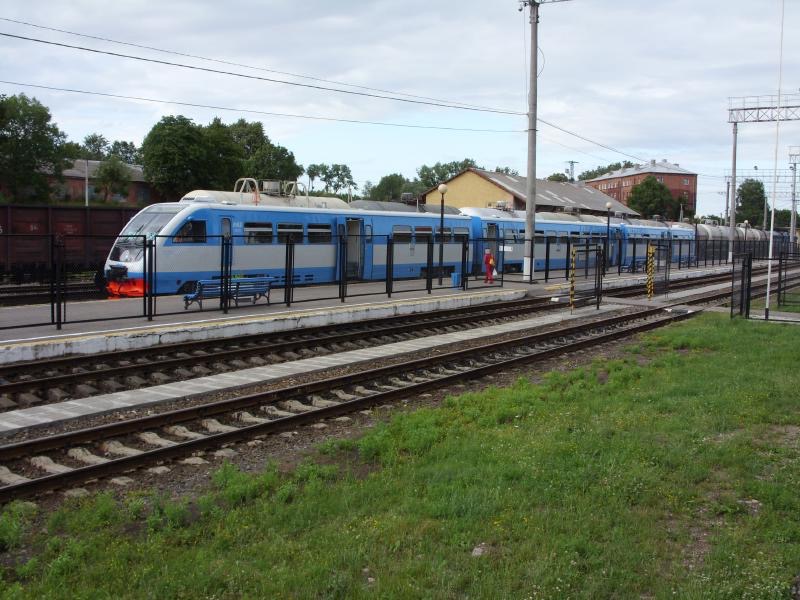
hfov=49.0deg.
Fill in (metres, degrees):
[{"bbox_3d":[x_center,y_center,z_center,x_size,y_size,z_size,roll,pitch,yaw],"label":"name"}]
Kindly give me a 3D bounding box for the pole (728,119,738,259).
[{"bbox_3d":[32.260,-10.405,85.000,0.450,13.500,0.450,4,5,33],"label":"pole"}]

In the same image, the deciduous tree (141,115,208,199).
[{"bbox_3d":[-19.125,-9.475,74.488,6.030,12.350,6.000,1,5,0],"label":"deciduous tree"}]

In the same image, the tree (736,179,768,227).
[{"bbox_3d":[72.100,-17.405,180.594,6.960,15.050,6.500,1,5,0],"label":"tree"}]

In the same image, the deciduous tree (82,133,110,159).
[{"bbox_3d":[-36.546,-13.081,105.551,4.110,13.940,4.000,1,5,0],"label":"deciduous tree"}]

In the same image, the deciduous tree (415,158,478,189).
[{"bbox_3d":[7.477,-15.053,138.569,10.060,14.410,8.500,1,5,0],"label":"deciduous tree"}]

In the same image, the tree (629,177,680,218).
[{"bbox_3d":[48.352,-16.527,168.563,10.330,14.250,9.500,1,5,0],"label":"tree"}]

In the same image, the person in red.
[{"bbox_3d":[4.206,-1.587,41.600,0.550,1.690,0.420,2,5,9],"label":"person in red"}]

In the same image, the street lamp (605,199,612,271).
[{"bbox_3d":[13.723,-4.179,57.800,0.420,4.700,0.420,4,5,33],"label":"street lamp"}]

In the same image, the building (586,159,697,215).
[{"bbox_3d":[63.194,-25.231,235.372,12.200,20.030,53.000,1,5,-5],"label":"building"}]

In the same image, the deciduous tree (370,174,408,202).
[{"bbox_3d":[-1.611,-11.451,115.416,4.710,10.530,4.700,1,5,0],"label":"deciduous tree"}]

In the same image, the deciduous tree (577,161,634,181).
[{"bbox_3d":[64.402,-30.673,276.031,17.540,26.110,13.000,1,5,0],"label":"deciduous tree"}]

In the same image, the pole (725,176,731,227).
[{"bbox_3d":[63.353,-16.305,170.556,0.500,14.090,0.500,4,5,33],"label":"pole"}]

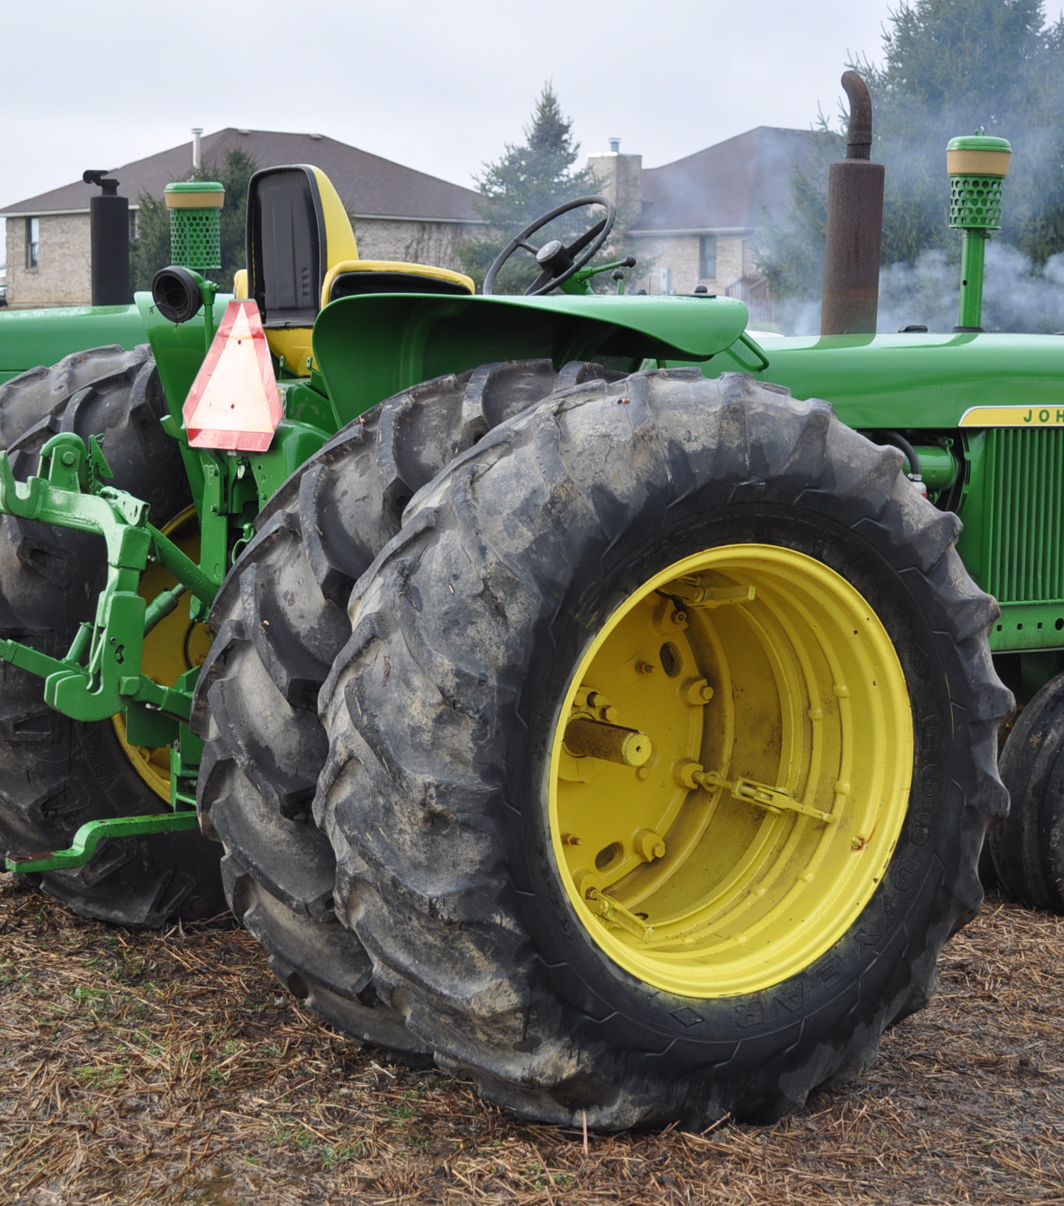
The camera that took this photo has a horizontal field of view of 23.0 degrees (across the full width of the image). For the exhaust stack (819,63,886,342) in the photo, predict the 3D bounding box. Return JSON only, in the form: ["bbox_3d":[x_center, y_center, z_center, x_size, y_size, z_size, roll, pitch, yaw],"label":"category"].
[{"bbox_3d":[0.885,-1.085,7.150,0.165,0.710,0.155,-1,6,-17],"label":"exhaust stack"}]

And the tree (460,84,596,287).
[{"bbox_3d":[0.500,-11.700,75.000,4.800,6.400,4.800,1,6,0],"label":"tree"}]

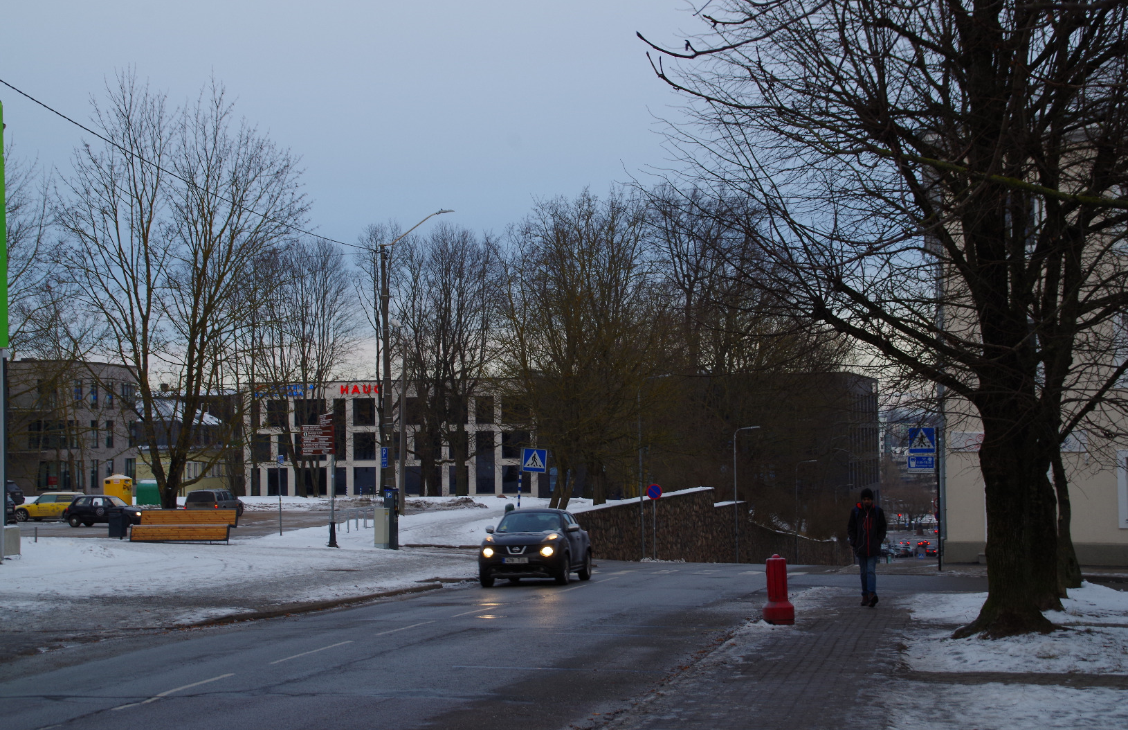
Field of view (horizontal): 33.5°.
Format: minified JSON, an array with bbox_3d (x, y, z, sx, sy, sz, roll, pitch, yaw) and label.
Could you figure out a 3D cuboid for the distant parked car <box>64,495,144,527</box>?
[{"bbox_3d":[-21.623,6.872,88.028,3.700,1.430,1.585,-1,-2,15],"label":"distant parked car"}]

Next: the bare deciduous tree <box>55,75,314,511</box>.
[{"bbox_3d":[-12.333,-1.906,61.000,8.100,15.200,8.000,-1,-2,0],"label":"bare deciduous tree"}]

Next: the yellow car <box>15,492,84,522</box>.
[{"bbox_3d":[-24.953,6.925,91.528,3.750,1.430,1.690,-1,-2,15],"label":"yellow car"}]

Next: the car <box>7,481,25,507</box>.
[{"bbox_3d":[-33.362,7.479,107.628,4.600,1.680,1.850,-1,-2,15],"label":"car"}]

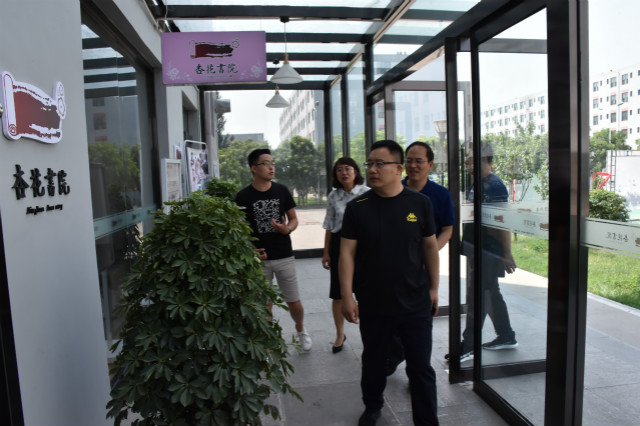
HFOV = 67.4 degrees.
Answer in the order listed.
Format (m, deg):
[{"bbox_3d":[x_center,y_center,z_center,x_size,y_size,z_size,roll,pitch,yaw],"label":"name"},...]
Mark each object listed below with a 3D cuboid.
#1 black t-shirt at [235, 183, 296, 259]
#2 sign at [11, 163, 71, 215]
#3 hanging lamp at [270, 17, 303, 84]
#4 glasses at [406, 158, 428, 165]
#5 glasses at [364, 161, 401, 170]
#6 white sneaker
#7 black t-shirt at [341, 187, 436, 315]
[{"bbox_3d":[-0.453,0.071,4.020,0.510,0.635,0.270,-3,5,-13],"label":"black t-shirt"},{"bbox_3d":[-1.470,-0.127,2.547,0.025,0.250,0.709,-3,5,-8],"label":"sign"},{"bbox_3d":[-0.319,-1.514,4.531,0.305,0.612,0.305,-3,5,-8],"label":"hanging lamp"},{"bbox_3d":[0.673,-0.349,3.270,0.140,0.040,0.142,2,6,38],"label":"glasses"},{"bbox_3d":[0.354,-0.259,2.630,0.148,0.045,0.145,-7,7,-43],"label":"glasses"},{"bbox_3d":[-0.147,1.132,4.340,0.107,0.110,0.285,-3,5,-11],"label":"white sneaker"},{"bbox_3d":[0.386,0.206,2.710,0.525,0.690,0.310,-2,5,0],"label":"black t-shirt"}]

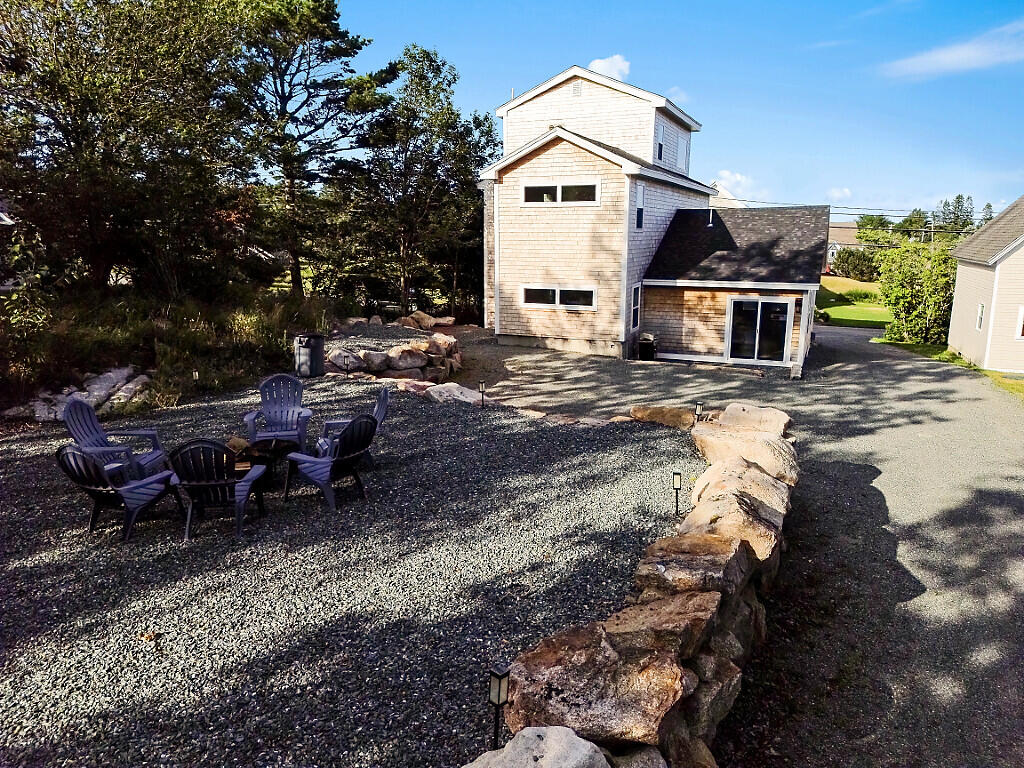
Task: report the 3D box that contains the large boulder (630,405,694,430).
[{"bbox_3d":[2.100,0.475,9.925,0.880,0.300,0.520,6,13,24],"label":"large boulder"}]

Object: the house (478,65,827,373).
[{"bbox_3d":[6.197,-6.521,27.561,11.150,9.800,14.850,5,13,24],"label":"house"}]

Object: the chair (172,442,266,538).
[{"bbox_3d":[-2.610,0.864,6.276,0.750,0.920,0.850,-1,12,-3],"label":"chair"}]

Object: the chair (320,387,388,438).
[{"bbox_3d":[-1.777,0.564,7.661,0.850,0.920,0.750,-2,12,-11],"label":"chair"}]

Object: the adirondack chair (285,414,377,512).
[{"bbox_3d":[-1.740,0.714,6.968,0.850,0.920,0.750,6,14,27],"label":"adirondack chair"}]

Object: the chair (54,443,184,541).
[{"bbox_3d":[-3.432,0.867,6.262,0.750,0.920,0.850,6,14,27],"label":"chair"}]

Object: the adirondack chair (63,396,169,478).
[{"bbox_3d":[-4.068,0.632,7.344,0.850,0.920,0.750,-1,12,-6],"label":"adirondack chair"}]

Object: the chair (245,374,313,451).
[{"bbox_3d":[-2.751,0.390,8.467,0.750,0.920,0.850,-3,13,-13],"label":"chair"}]

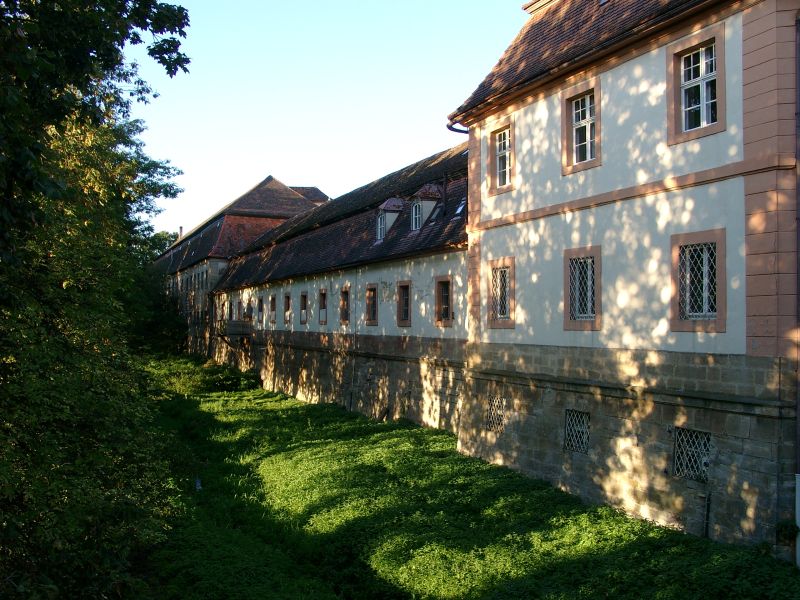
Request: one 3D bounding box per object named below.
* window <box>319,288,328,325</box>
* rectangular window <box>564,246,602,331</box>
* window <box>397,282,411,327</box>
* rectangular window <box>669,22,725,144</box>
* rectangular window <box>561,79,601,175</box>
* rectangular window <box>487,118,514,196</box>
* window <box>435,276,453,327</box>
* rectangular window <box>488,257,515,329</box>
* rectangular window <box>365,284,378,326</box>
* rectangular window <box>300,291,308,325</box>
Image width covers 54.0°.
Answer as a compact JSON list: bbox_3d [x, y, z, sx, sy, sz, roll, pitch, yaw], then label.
[{"bbox_3d":[-3.982,0.397,41.573,0.200,1.852,1.322,1,-2,-23],"label":"window"},{"bbox_3d":[4.371,-0.244,18.518,0.220,1.931,1.398,1,-2,-24],"label":"rectangular window"},{"bbox_3d":[0.246,0.146,29.906,0.220,1.748,1.282,1,-2,-24],"label":"window"},{"bbox_3d":[5.636,-4.024,14.874,0.200,1.971,1.419,1,-2,-23],"label":"rectangular window"},{"bbox_3d":[4.366,-4.064,18.630,0.220,2.040,1.490,1,-2,-24],"label":"rectangular window"},{"bbox_3d":[2.897,-3.980,21.889,0.220,2.040,1.411,1,-2,-24],"label":"rectangular window"},{"bbox_3d":[1.660,0.077,28.606,0.200,1.852,1.322,1,-2,-23],"label":"window"},{"bbox_3d":[2.892,-0.159,21.800,0.220,1.931,1.404,1,-2,-24],"label":"rectangular window"},{"bbox_3d":[-1.166,0.237,35.101,0.200,1.852,1.322,1,-2,-23],"label":"rectangular window"},{"bbox_3d":[-4.955,0.438,41.443,0.220,1.739,1.292,1,-2,-24],"label":"rectangular window"}]

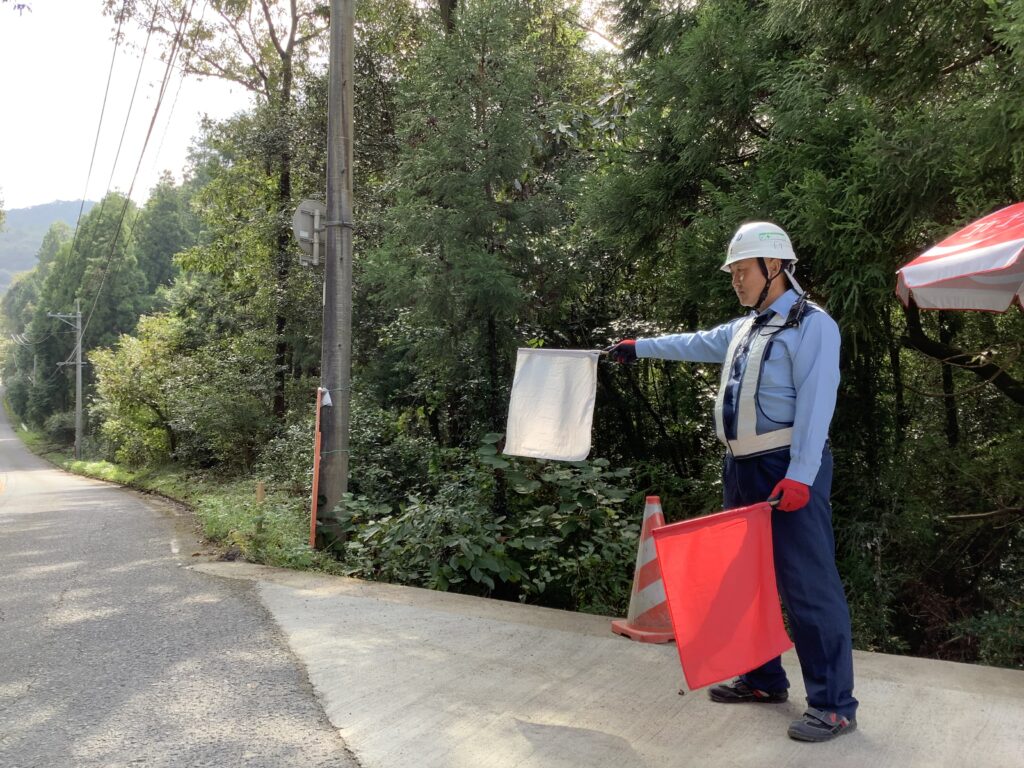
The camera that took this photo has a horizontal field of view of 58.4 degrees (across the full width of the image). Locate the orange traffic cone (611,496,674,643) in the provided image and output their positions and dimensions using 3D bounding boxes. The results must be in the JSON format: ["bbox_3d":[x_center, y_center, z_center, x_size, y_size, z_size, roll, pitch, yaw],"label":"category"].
[{"bbox_3d":[0.736,0.934,4.720,0.375,0.700,0.375,2,-3,-33],"label":"orange traffic cone"}]

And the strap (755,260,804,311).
[{"bbox_3d":[0.960,-0.357,3.290,0.170,0.185,0.150,1,-2,-15],"label":"strap"}]

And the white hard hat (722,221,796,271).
[{"bbox_3d":[0.885,-0.492,3.280,0.280,0.165,0.220,-4,-2,-15],"label":"white hard hat"}]

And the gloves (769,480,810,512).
[{"bbox_3d":[0.911,0.365,3.000,0.125,0.110,0.100,2,-3,-30],"label":"gloves"}]

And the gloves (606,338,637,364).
[{"bbox_3d":[0.459,-0.136,3.830,0.125,0.105,0.100,-2,-3,40],"label":"gloves"}]

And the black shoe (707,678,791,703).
[{"bbox_3d":[0.882,1.136,3.420,0.285,0.100,0.105,0,-2,-2],"label":"black shoe"}]

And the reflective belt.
[{"bbox_3d":[0.895,-0.009,3.250,0.300,0.540,0.380,2,-3,-28],"label":"reflective belt"}]

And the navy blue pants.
[{"bbox_3d":[0.993,0.683,3.270,0.340,0.910,0.490,1,-3,-27],"label":"navy blue pants"}]

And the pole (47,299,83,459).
[{"bbox_3d":[-26.293,-0.383,54.000,2.000,9.500,0.450,2,-3,-28],"label":"pole"}]

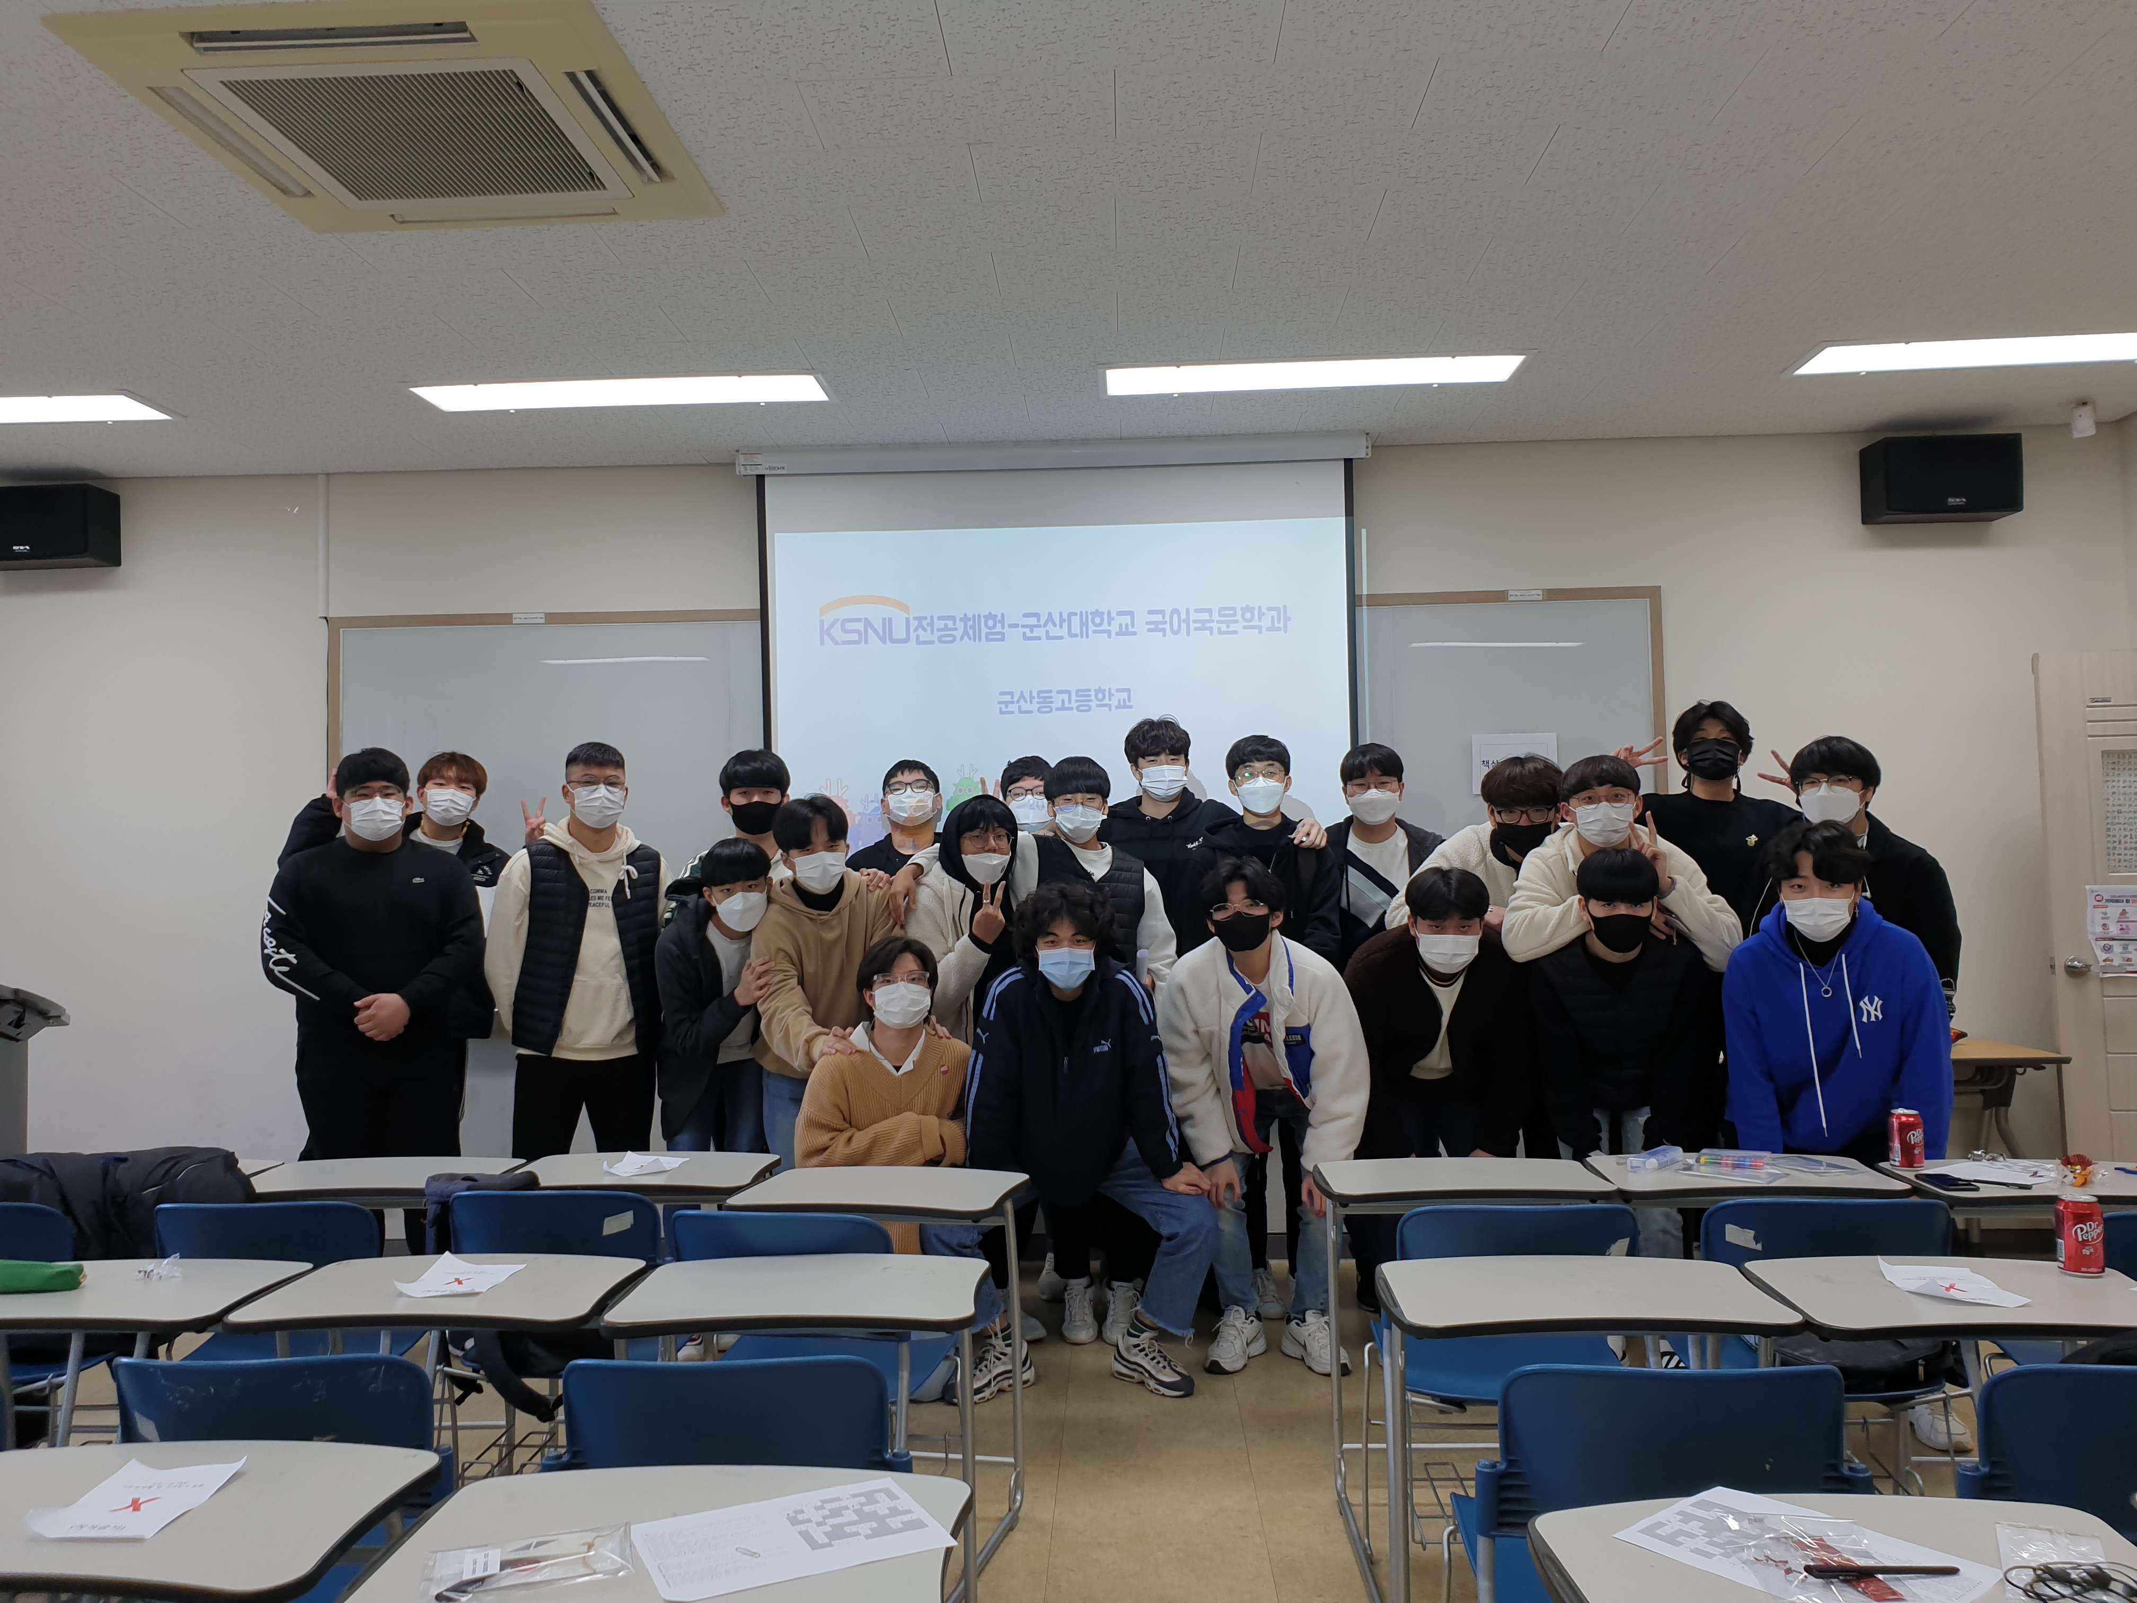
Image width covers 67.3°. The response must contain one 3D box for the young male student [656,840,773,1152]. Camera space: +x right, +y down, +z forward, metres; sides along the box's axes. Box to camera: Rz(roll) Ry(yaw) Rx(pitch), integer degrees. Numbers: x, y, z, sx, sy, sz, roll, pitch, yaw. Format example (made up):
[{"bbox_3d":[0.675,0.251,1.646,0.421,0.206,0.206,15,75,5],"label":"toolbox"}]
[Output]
[{"bbox_3d":[-0.957,0.855,4.415,0.410,1.500,0.400,-1,-2,-23],"label":"young male student"}]

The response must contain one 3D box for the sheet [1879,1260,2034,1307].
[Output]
[{"bbox_3d":[1.418,0.773,2.592,0.155,0.030,0.215,-1,-1,2],"label":"sheet"}]

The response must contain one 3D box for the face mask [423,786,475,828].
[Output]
[{"bbox_3d":[-1.849,0.017,4.784,0.155,0.118,0.085,-1,-5,-10],"label":"face mask"}]

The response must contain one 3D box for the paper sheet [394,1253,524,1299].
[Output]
[{"bbox_3d":[-1.071,0.834,2.837,0.160,0.030,0.220,-1,-1,2],"label":"paper sheet"}]

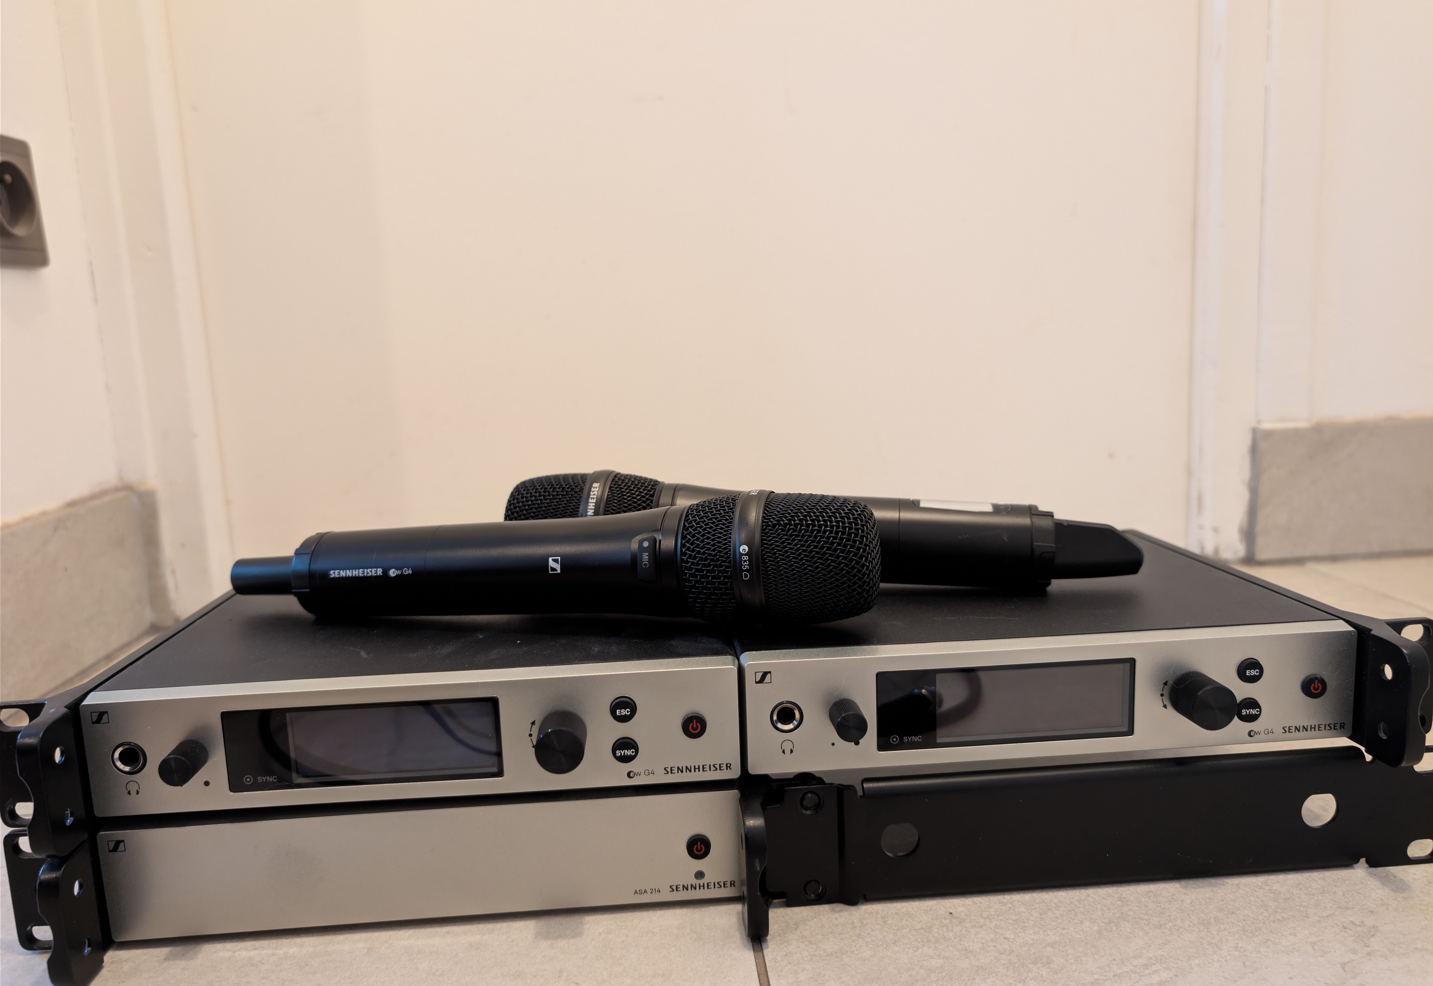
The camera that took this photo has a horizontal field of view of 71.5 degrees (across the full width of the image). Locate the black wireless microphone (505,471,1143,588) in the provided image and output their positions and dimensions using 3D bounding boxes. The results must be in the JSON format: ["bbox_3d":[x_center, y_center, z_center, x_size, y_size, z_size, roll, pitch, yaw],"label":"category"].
[{"bbox_3d":[0.039,0.019,0.408,0.259,0.049,0.049,2,9,11],"label":"black wireless microphone"}]

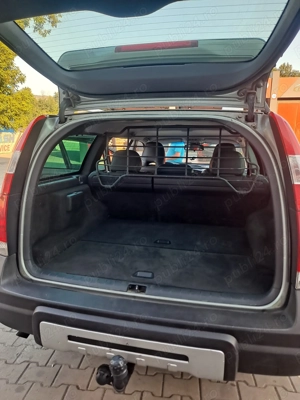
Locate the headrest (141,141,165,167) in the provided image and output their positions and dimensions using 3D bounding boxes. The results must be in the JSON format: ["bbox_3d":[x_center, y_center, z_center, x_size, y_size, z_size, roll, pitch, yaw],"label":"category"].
[{"bbox_3d":[0.038,-0.504,3.130,0.240,0.260,0.120,3,19,12],"label":"headrest"}]

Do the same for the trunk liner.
[{"bbox_3d":[0.092,0.319,1.909,1.130,0.050,1.061,3,11,12],"label":"trunk liner"}]

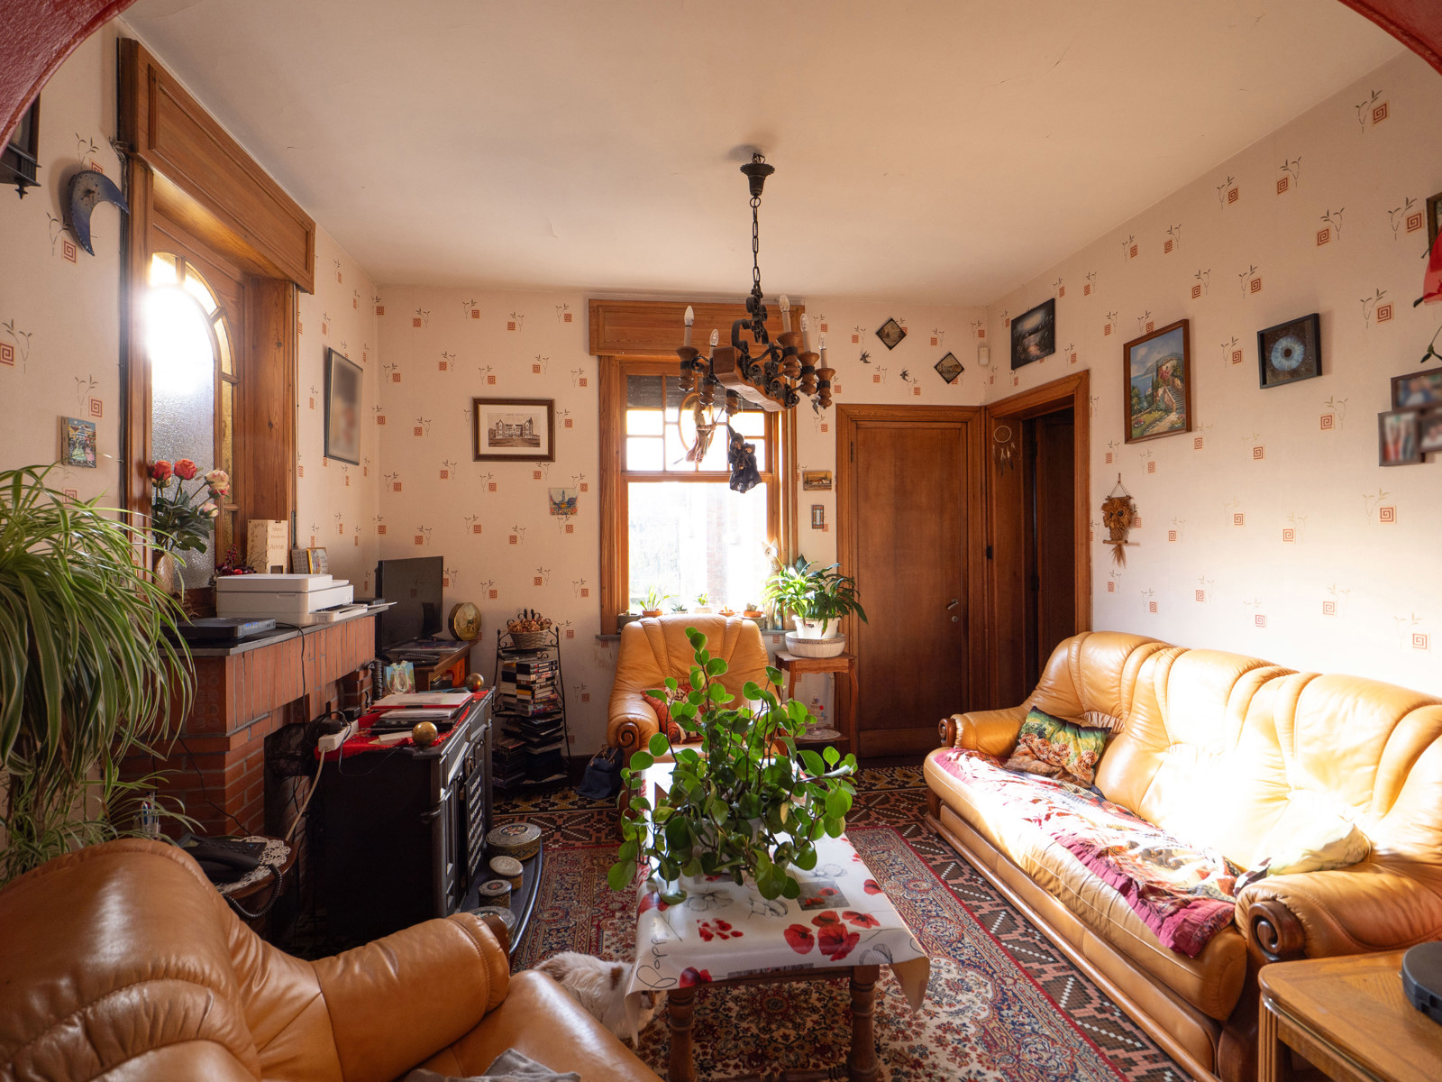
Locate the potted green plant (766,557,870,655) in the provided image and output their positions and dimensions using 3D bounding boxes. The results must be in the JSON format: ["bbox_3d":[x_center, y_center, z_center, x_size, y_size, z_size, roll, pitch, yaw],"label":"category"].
[{"bbox_3d":[0.543,0.383,3.969,0.573,0.624,0.483,0,0,-8],"label":"potted green plant"}]

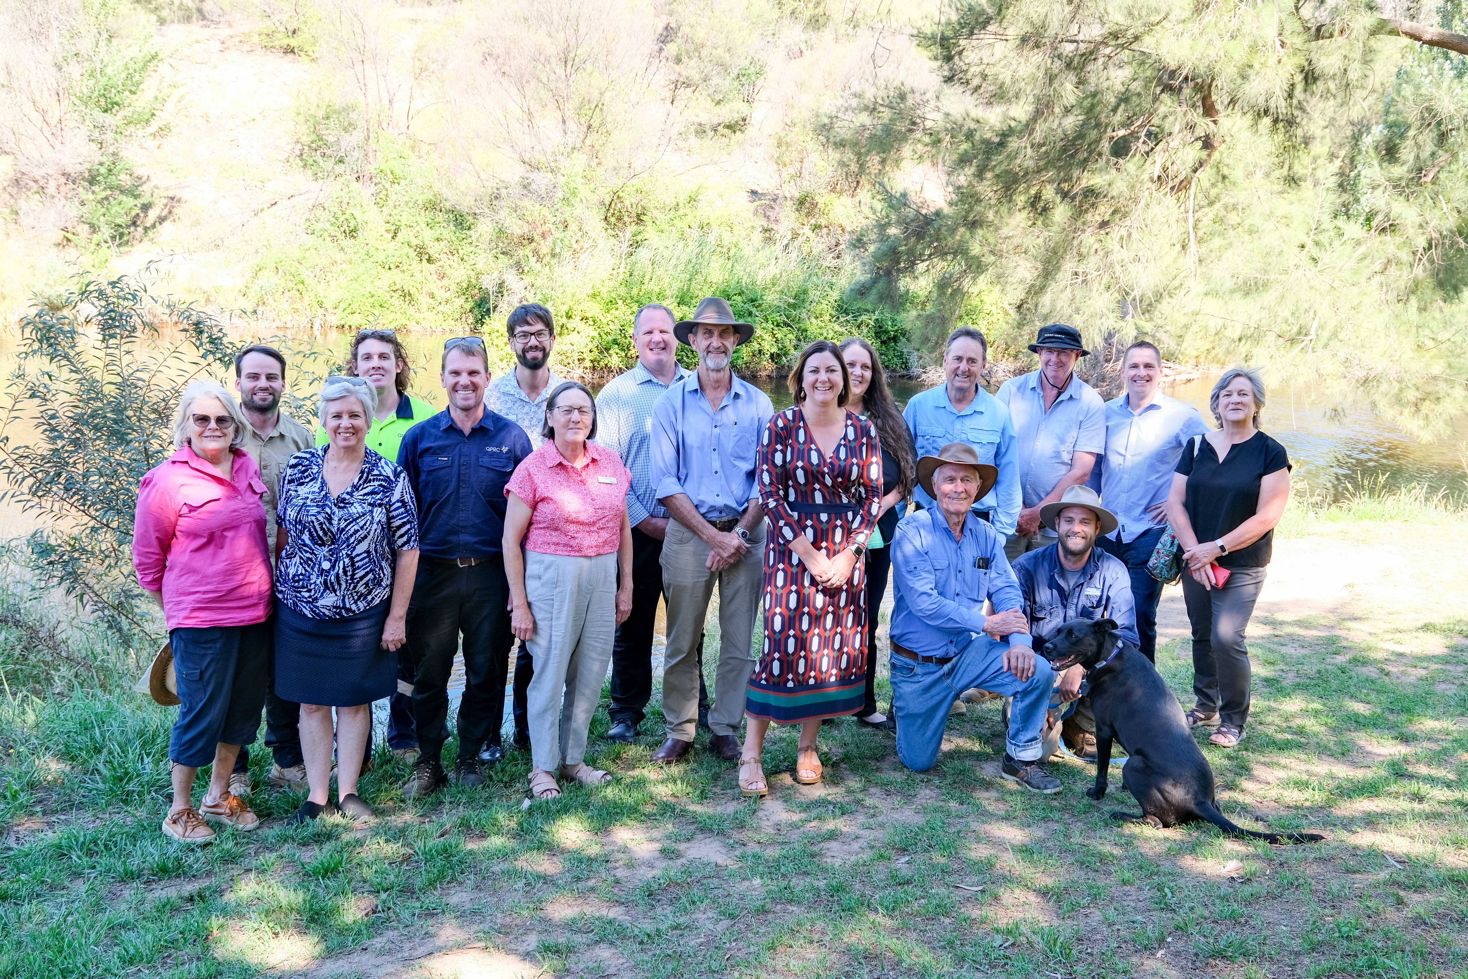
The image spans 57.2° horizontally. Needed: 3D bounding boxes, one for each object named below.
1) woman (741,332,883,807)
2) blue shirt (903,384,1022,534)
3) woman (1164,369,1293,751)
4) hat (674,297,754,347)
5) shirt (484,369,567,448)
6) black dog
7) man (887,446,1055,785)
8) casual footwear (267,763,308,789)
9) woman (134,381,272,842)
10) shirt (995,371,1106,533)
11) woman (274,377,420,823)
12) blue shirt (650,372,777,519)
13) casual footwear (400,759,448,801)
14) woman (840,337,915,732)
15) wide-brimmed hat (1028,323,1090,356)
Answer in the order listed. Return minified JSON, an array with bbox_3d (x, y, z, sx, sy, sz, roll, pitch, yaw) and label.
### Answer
[{"bbox_3d":[0.301,0.301,5.155,0.540,1.735,0.400,0,8,2],"label":"woman"},{"bbox_3d":[1.040,-0.138,6.145,0.540,0.688,0.310,1,8,10],"label":"blue shirt"},{"bbox_3d":[2.115,0.281,5.763,0.520,1.608,0.370,4,9,25],"label":"woman"},{"bbox_3d":[-0.081,-0.673,5.420,0.325,0.184,0.360,0,8,-2],"label":"hat"},{"bbox_3d":[-0.841,-0.158,5.620,0.510,0.710,0.300,-1,6,-7],"label":"shirt"},{"bbox_3d":[1.619,0.859,4.926,0.980,0.695,0.360,4,9,28],"label":"black dog"},{"bbox_3d":[0.949,0.492,5.500,0.600,1.310,0.820,-3,6,-21],"label":"man"},{"bbox_3d":[-1.757,1.151,5.390,0.115,0.125,0.290,-5,8,-38],"label":"casual footwear"},{"bbox_3d":[-1.885,0.419,4.771,0.490,1.609,0.380,-7,11,-42],"label":"woman"},{"bbox_3d":[1.439,-0.168,6.150,0.540,0.720,0.320,2,6,18],"label":"shirt"},{"bbox_3d":[-1.447,0.407,5.030,0.510,1.640,0.330,-1,6,-12],"label":"woman"},{"bbox_3d":[-0.087,-0.181,5.529,0.540,0.608,0.300,0,8,0],"label":"blue shirt"},{"bbox_3d":[-1.213,1.092,5.261,0.115,0.140,0.300,2,8,12],"label":"casual footwear"},{"bbox_3d":[0.604,0.187,5.930,0.460,1.700,0.320,1,6,9],"label":"woman"},{"bbox_3d":[1.486,-0.684,6.150,0.285,0.140,0.300,1,6,14],"label":"wide-brimmed hat"}]

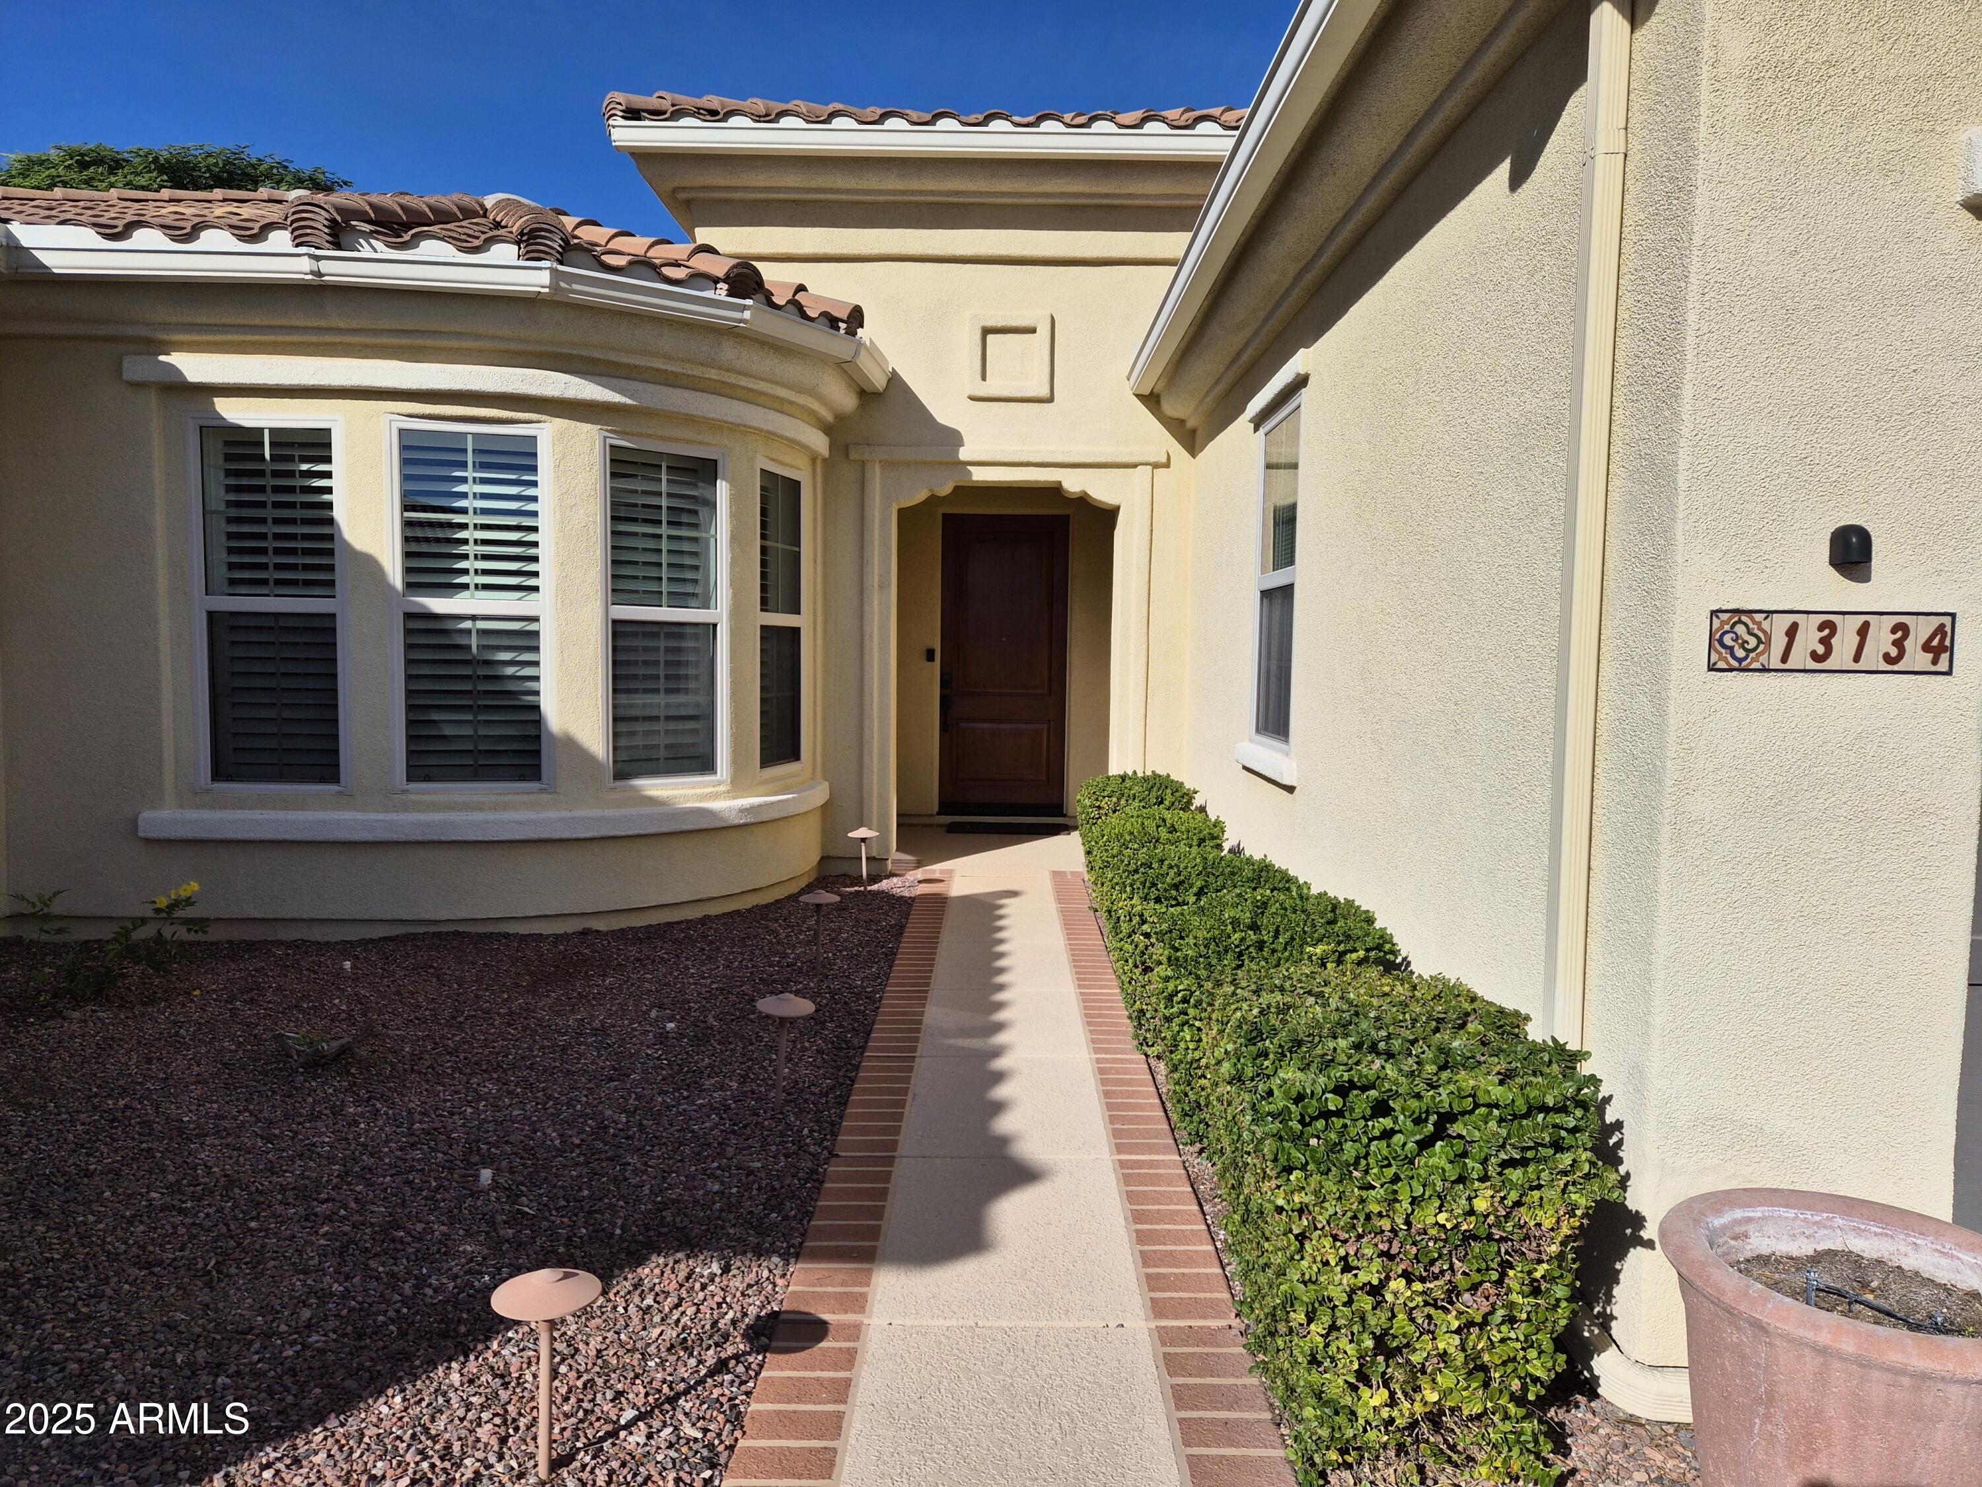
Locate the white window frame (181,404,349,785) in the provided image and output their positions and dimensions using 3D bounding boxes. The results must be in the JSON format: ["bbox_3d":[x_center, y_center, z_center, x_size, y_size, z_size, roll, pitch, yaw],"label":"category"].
[{"bbox_3d":[-3.514,-0.660,6.432,0.755,1.830,0.090,1,4,1],"label":"white window frame"}]

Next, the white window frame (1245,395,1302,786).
[{"bbox_3d":[1.286,-0.706,5.975,0.090,1.560,0.890,1,4,0],"label":"white window frame"}]

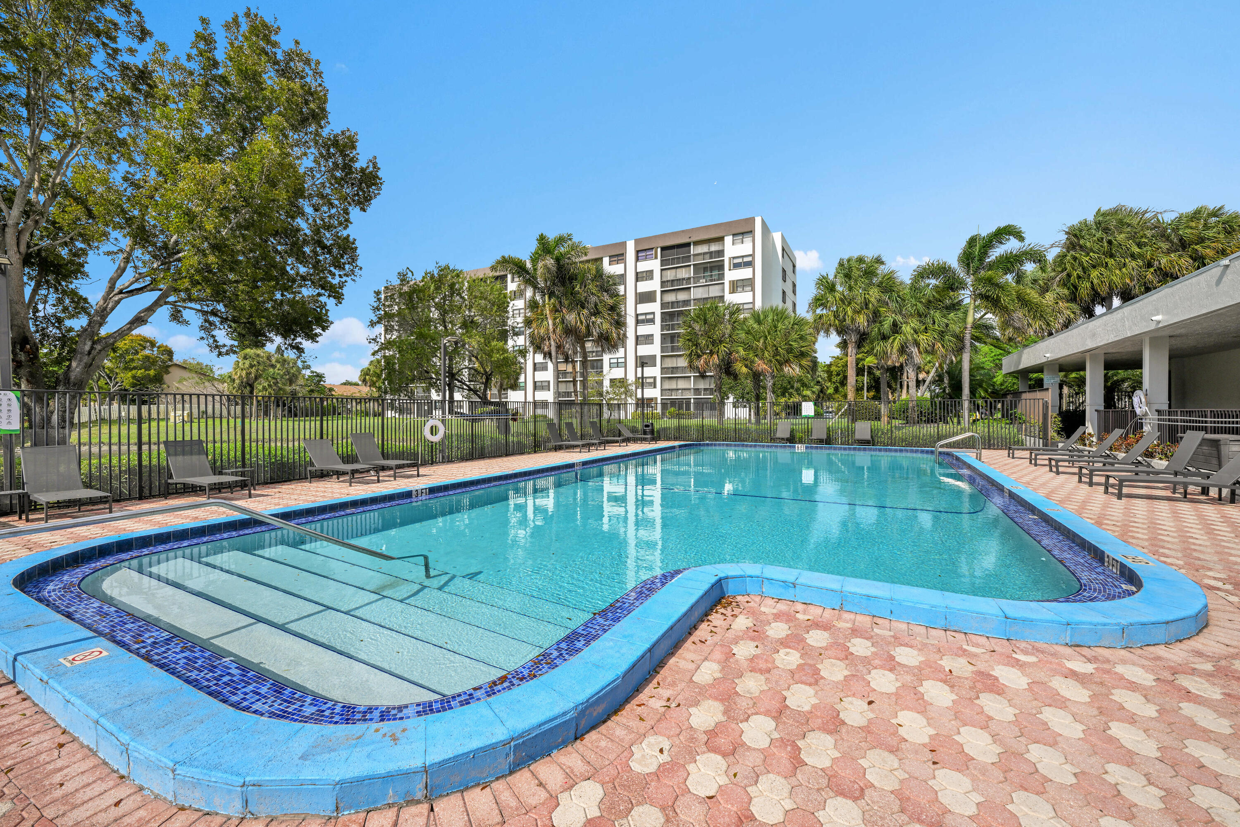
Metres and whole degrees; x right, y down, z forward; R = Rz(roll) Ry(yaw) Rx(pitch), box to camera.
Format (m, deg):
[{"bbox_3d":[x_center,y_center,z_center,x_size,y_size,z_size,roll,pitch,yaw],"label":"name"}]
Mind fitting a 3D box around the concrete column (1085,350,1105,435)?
[{"bbox_3d":[17.900,-0.600,18.200,0.420,3.250,0.420,0,0,30],"label":"concrete column"}]

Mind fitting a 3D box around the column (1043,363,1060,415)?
[{"bbox_3d":[16.560,-0.392,18.500,0.350,2.950,0.350,0,0,30],"label":"column"}]

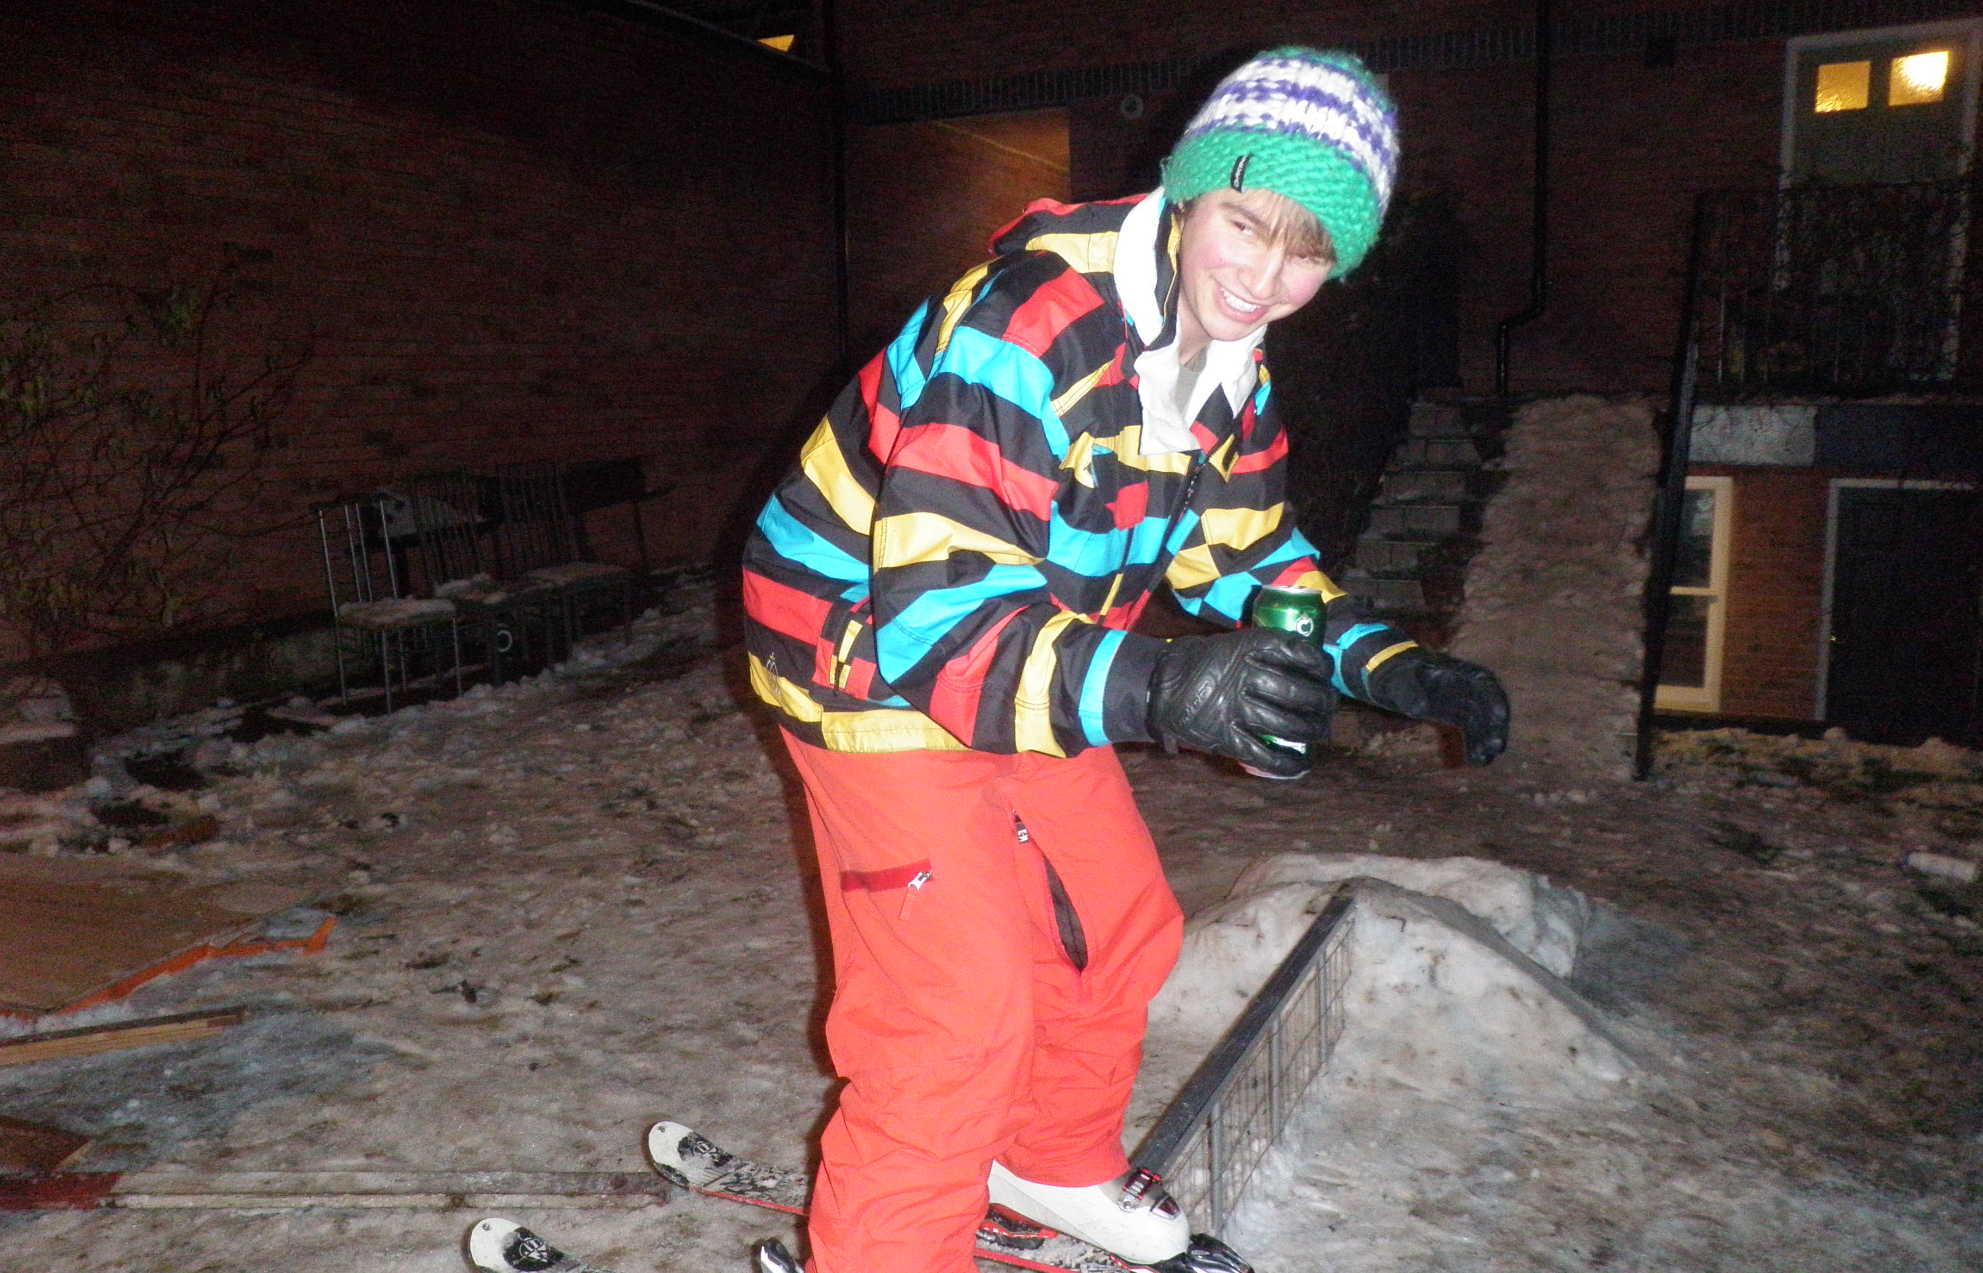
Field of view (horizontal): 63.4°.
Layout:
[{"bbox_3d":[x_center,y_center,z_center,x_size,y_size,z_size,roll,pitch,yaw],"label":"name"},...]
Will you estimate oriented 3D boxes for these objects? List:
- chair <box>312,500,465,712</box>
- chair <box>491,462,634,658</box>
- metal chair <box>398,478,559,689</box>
[{"bbox_3d":[-2.864,-0.170,7.633,0.460,0.955,0.420,4,10,30],"label":"chair"},{"bbox_3d":[-2.352,-0.432,8.885,0.480,1.014,0.420,4,10,30],"label":"chair"},{"bbox_3d":[-2.597,-0.321,8.216,0.480,1.009,0.410,3,10,23],"label":"metal chair"}]

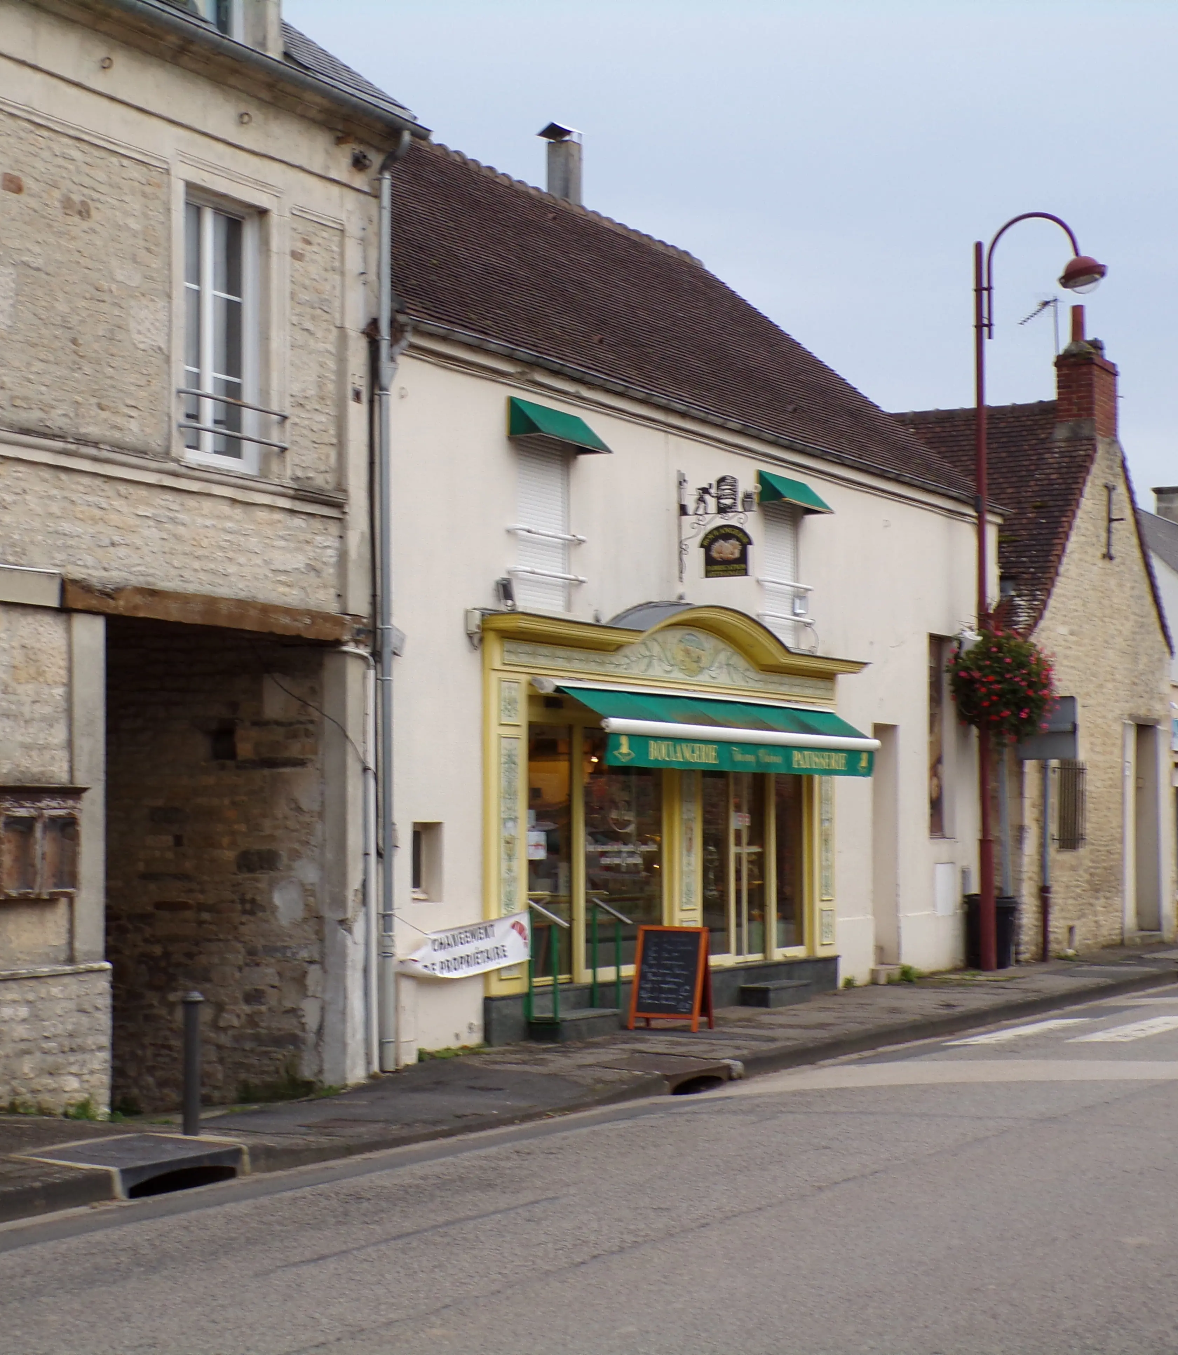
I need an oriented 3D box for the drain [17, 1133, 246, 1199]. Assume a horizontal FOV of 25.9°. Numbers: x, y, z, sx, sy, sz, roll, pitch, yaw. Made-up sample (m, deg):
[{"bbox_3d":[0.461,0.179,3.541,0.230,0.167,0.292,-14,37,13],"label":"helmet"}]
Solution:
[{"bbox_3d":[-2.384,2.525,13.196,0.853,0.165,1.082,-2,-4,29],"label":"drain"}]

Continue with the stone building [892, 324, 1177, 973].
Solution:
[{"bbox_3d":[3.631,-0.605,35.175,7.000,8.561,6.478,-2,-4,29],"label":"stone building"}]

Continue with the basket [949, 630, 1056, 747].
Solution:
[{"bbox_3d":[4.683,0.128,28.958,1.080,1.260,1.080,0,-3,0],"label":"basket"}]

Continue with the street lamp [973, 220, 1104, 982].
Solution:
[{"bbox_3d":[5.080,-0.949,28.813,1.480,8.420,0.540,-2,-4,29],"label":"street lamp"}]

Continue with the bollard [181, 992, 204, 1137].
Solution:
[{"bbox_3d":[-2.164,2.100,13.953,0.105,0.784,0.105,0,-3,0],"label":"bollard"}]

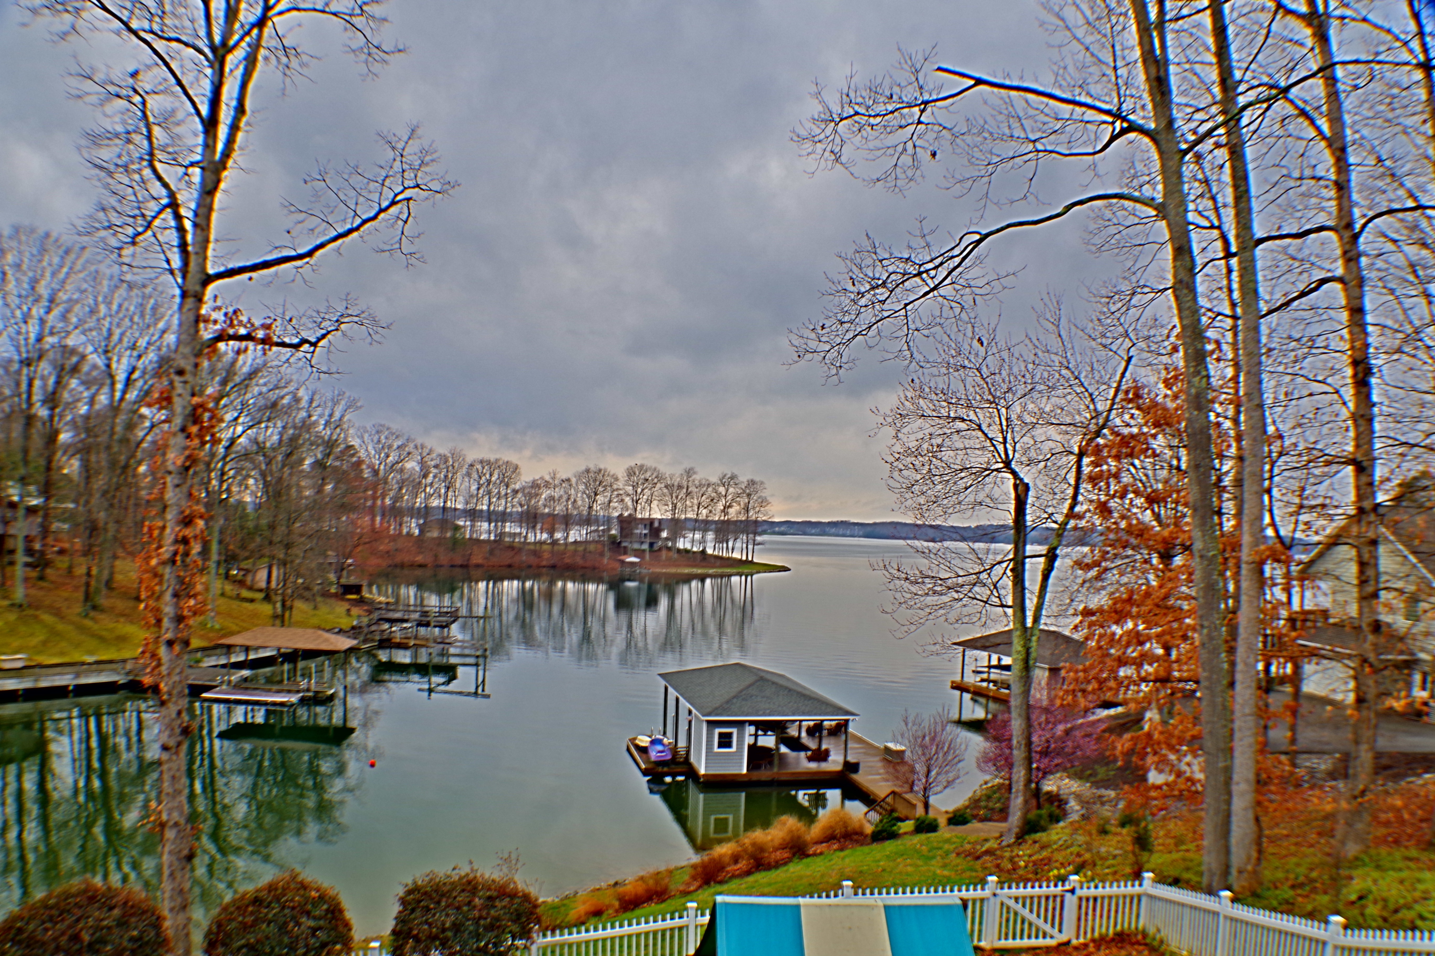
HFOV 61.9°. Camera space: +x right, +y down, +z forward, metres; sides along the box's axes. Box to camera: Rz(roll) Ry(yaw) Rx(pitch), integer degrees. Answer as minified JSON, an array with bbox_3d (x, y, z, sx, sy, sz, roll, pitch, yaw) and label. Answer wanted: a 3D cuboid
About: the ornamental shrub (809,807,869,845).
[{"bbox_3d":[3.947,11.281,38.800,1.950,1.200,1.750,2,-2,0],"label":"ornamental shrub"}]

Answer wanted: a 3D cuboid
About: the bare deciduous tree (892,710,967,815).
[{"bbox_3d":[7.823,10.393,43.800,2.700,4.000,2.600,2,-2,0],"label":"bare deciduous tree"}]

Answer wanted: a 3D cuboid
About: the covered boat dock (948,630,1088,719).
[{"bbox_3d":[19.983,12.249,75.163,7.000,5.400,12.000,3,-2,-18],"label":"covered boat dock"}]

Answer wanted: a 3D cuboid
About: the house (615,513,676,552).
[{"bbox_3d":[-18.575,14.339,312.000,14.500,9.600,11.000,2,-2,-8],"label":"house"}]

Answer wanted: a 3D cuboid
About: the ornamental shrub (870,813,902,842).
[{"bbox_3d":[5.513,11.453,39.200,1.050,0.970,1.000,2,-2,0],"label":"ornamental shrub"}]

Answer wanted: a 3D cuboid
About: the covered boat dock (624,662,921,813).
[{"bbox_3d":[2.495,11.514,56.637,12.200,4.200,20.000,3,-2,-11],"label":"covered boat dock"}]

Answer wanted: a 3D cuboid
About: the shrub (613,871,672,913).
[{"bbox_3d":[-1.928,10.639,30.700,1.500,1.000,1.400,2,-2,0],"label":"shrub"}]

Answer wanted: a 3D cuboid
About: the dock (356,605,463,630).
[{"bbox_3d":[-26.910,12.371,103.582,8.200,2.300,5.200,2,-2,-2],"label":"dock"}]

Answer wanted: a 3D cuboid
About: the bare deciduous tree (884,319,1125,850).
[{"bbox_3d":[9.721,3.362,40.500,8.500,17.800,7.800,2,-2,0],"label":"bare deciduous tree"}]

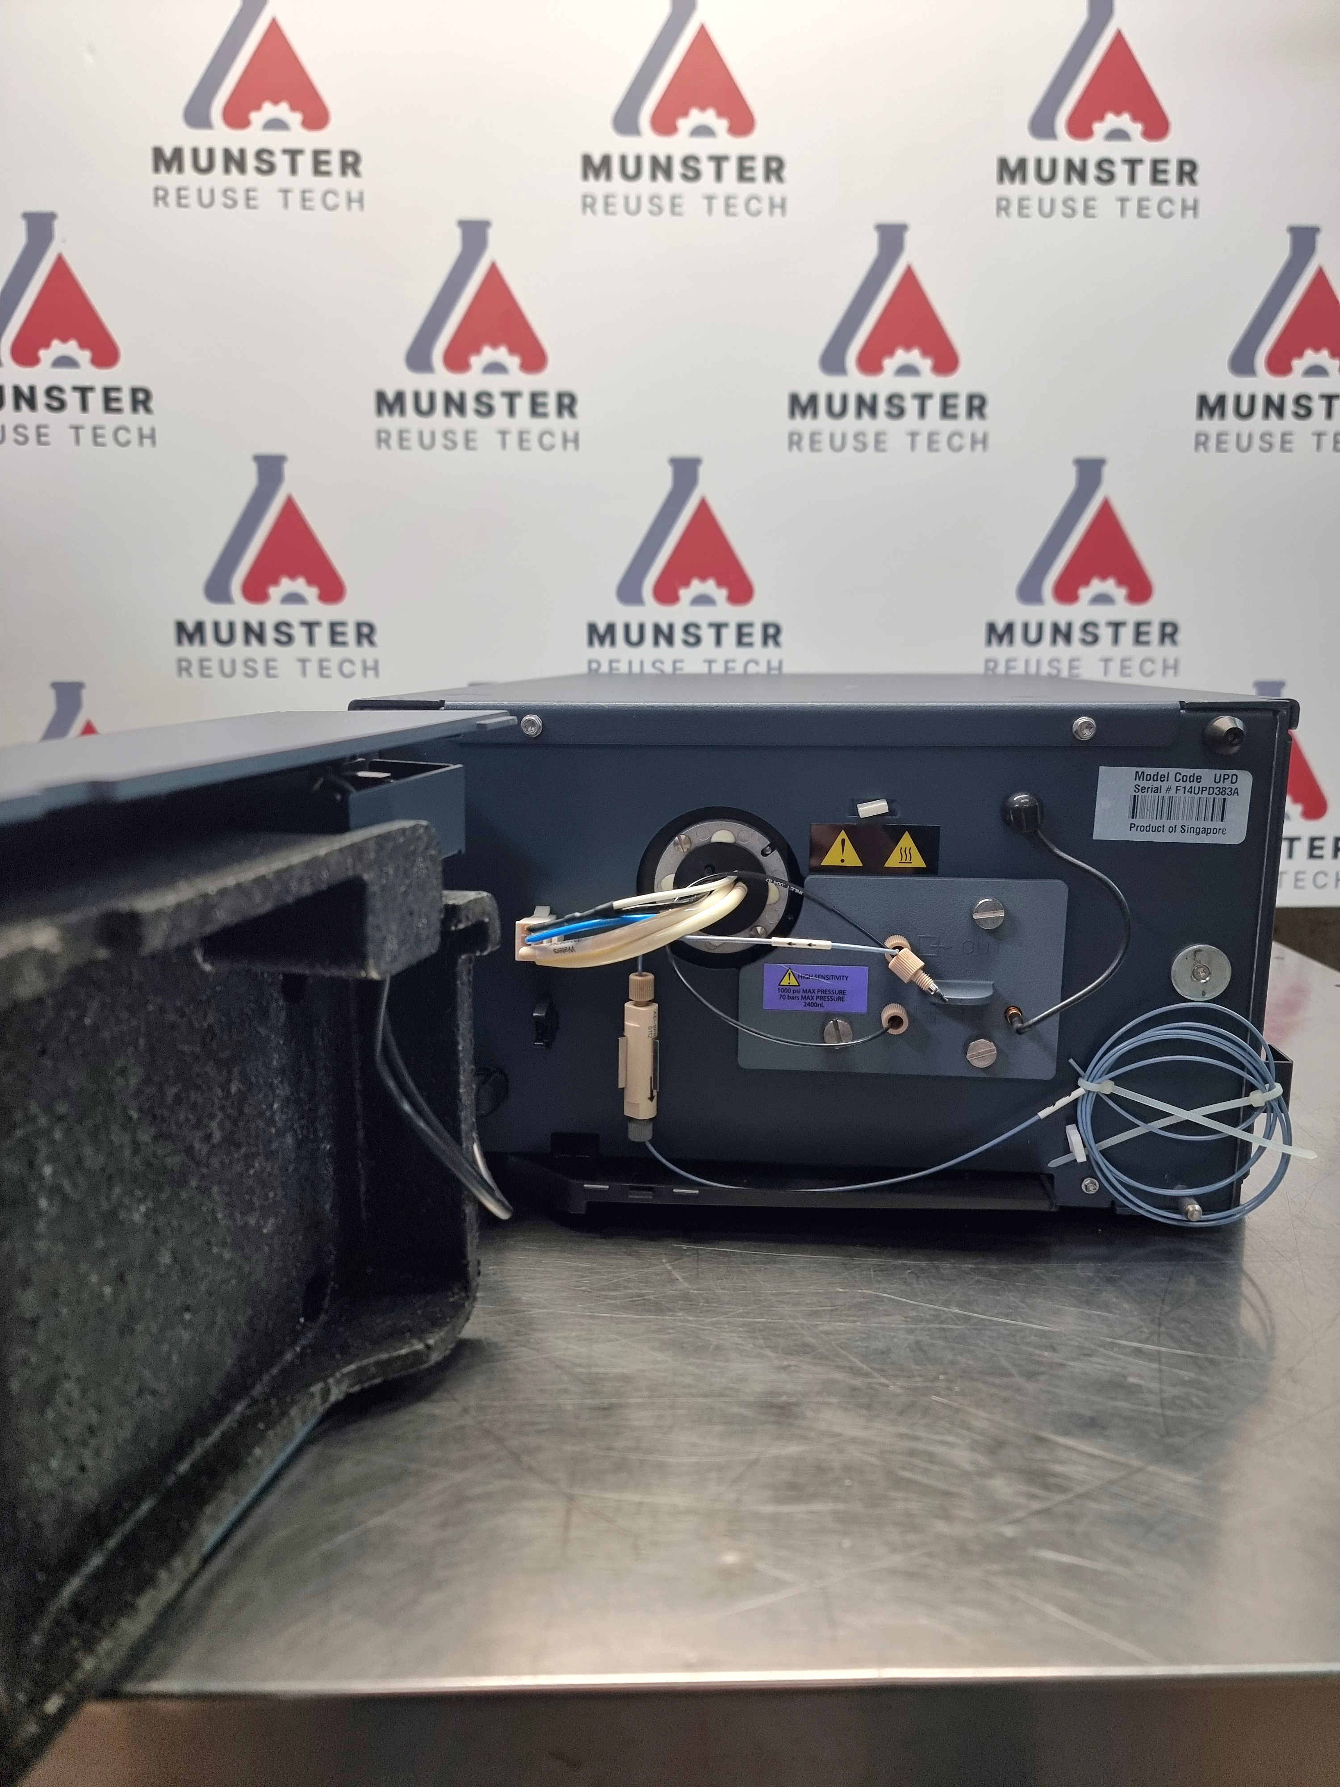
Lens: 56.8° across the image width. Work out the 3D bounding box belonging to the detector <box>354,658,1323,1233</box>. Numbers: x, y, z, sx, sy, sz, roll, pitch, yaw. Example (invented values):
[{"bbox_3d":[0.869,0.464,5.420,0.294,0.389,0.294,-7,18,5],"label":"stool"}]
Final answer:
[{"bbox_3d":[0.076,-0.018,0.705,0.345,0.200,0.500,1,11,6],"label":"detector"}]

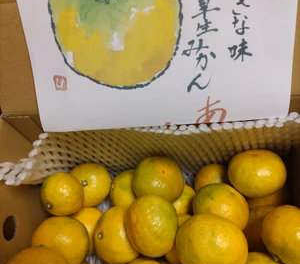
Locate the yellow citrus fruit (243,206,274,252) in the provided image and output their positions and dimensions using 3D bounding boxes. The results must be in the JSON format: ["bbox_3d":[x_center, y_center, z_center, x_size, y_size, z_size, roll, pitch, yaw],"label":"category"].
[{"bbox_3d":[0.145,0.127,0.380,0.062,0.058,0.062,-2,56,4],"label":"yellow citrus fruit"}]

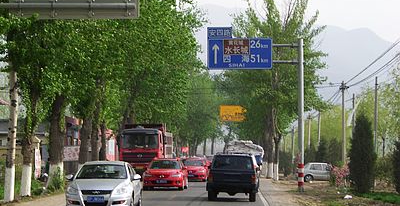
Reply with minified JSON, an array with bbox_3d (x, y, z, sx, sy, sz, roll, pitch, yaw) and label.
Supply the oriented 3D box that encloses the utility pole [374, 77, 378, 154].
[{"bbox_3d":[10.043,1.680,75.000,0.190,6.300,0.190,0,-2,2],"label":"utility pole"}]

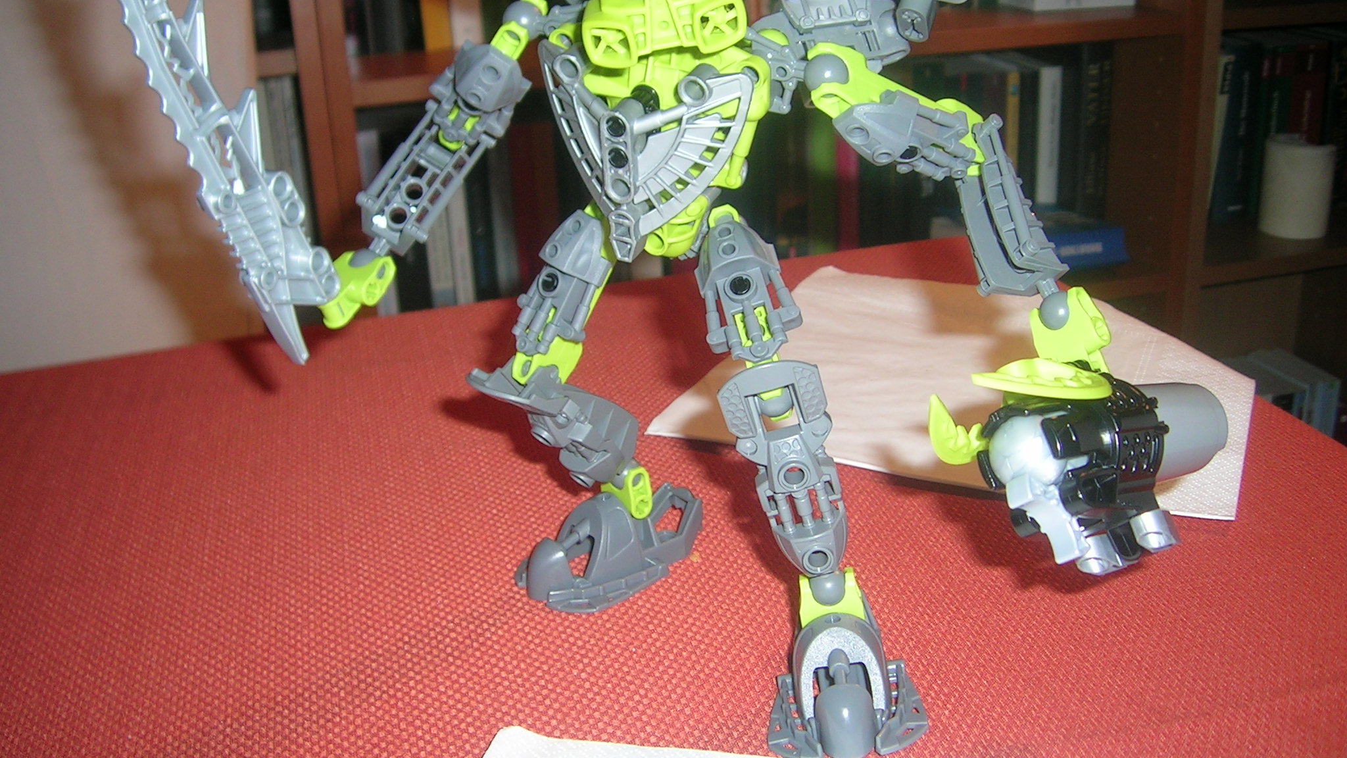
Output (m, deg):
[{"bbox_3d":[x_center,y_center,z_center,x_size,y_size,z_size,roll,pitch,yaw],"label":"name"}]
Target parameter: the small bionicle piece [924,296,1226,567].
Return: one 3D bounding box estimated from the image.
[{"bbox_3d":[0.084,0.011,0.278,0.071,0.055,0.042,-5,19,-41],"label":"small bionicle piece"}]

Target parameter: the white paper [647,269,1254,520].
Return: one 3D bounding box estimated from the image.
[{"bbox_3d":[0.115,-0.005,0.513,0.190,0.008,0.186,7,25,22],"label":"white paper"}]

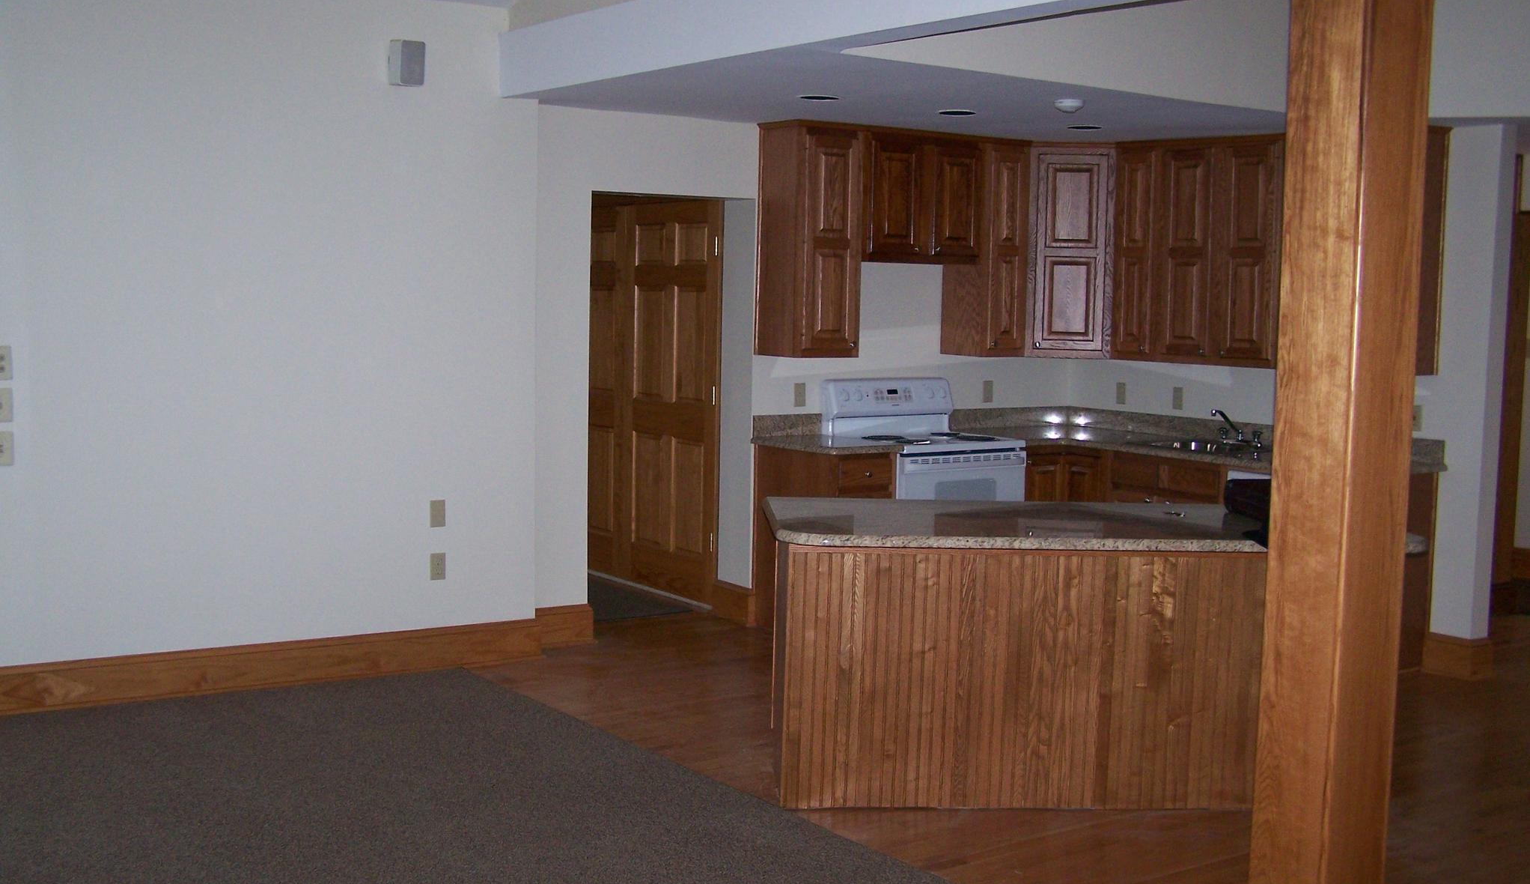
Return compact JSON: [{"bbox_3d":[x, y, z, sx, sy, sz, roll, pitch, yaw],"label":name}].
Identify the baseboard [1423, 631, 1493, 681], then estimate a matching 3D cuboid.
[{"bbox_3d":[3.088,0.938,7.478,0.202,0.179,0.227,-2,6,-35],"label":"baseboard"}]

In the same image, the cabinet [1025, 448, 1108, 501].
[{"bbox_3d":[1.524,0.438,8.721,0.990,0.889,0.904,-2,6,-35],"label":"cabinet"}]

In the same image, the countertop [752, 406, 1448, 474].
[{"bbox_3d":[1.479,0.007,7.759,2.141,0.137,2.343,-2,6,-35],"label":"countertop"}]

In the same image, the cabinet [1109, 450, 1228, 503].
[{"bbox_3d":[2.137,0.500,8.171,0.626,0.889,0.707,-2,6,-35],"label":"cabinet"}]

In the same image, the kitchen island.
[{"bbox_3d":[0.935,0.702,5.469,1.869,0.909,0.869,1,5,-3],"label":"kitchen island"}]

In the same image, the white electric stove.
[{"bbox_3d":[0.763,0.310,8.240,0.778,1.197,0.727,-2,6,-35],"label":"white electric stove"}]

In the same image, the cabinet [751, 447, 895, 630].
[{"bbox_3d":[0.263,0.474,8.004,0.343,0.889,0.621,-2,6,-35],"label":"cabinet"}]

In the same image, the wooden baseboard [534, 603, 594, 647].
[{"bbox_3d":[-0.942,0.838,7.651,0.369,0.174,0.030,-2,6,-35],"label":"wooden baseboard"}]

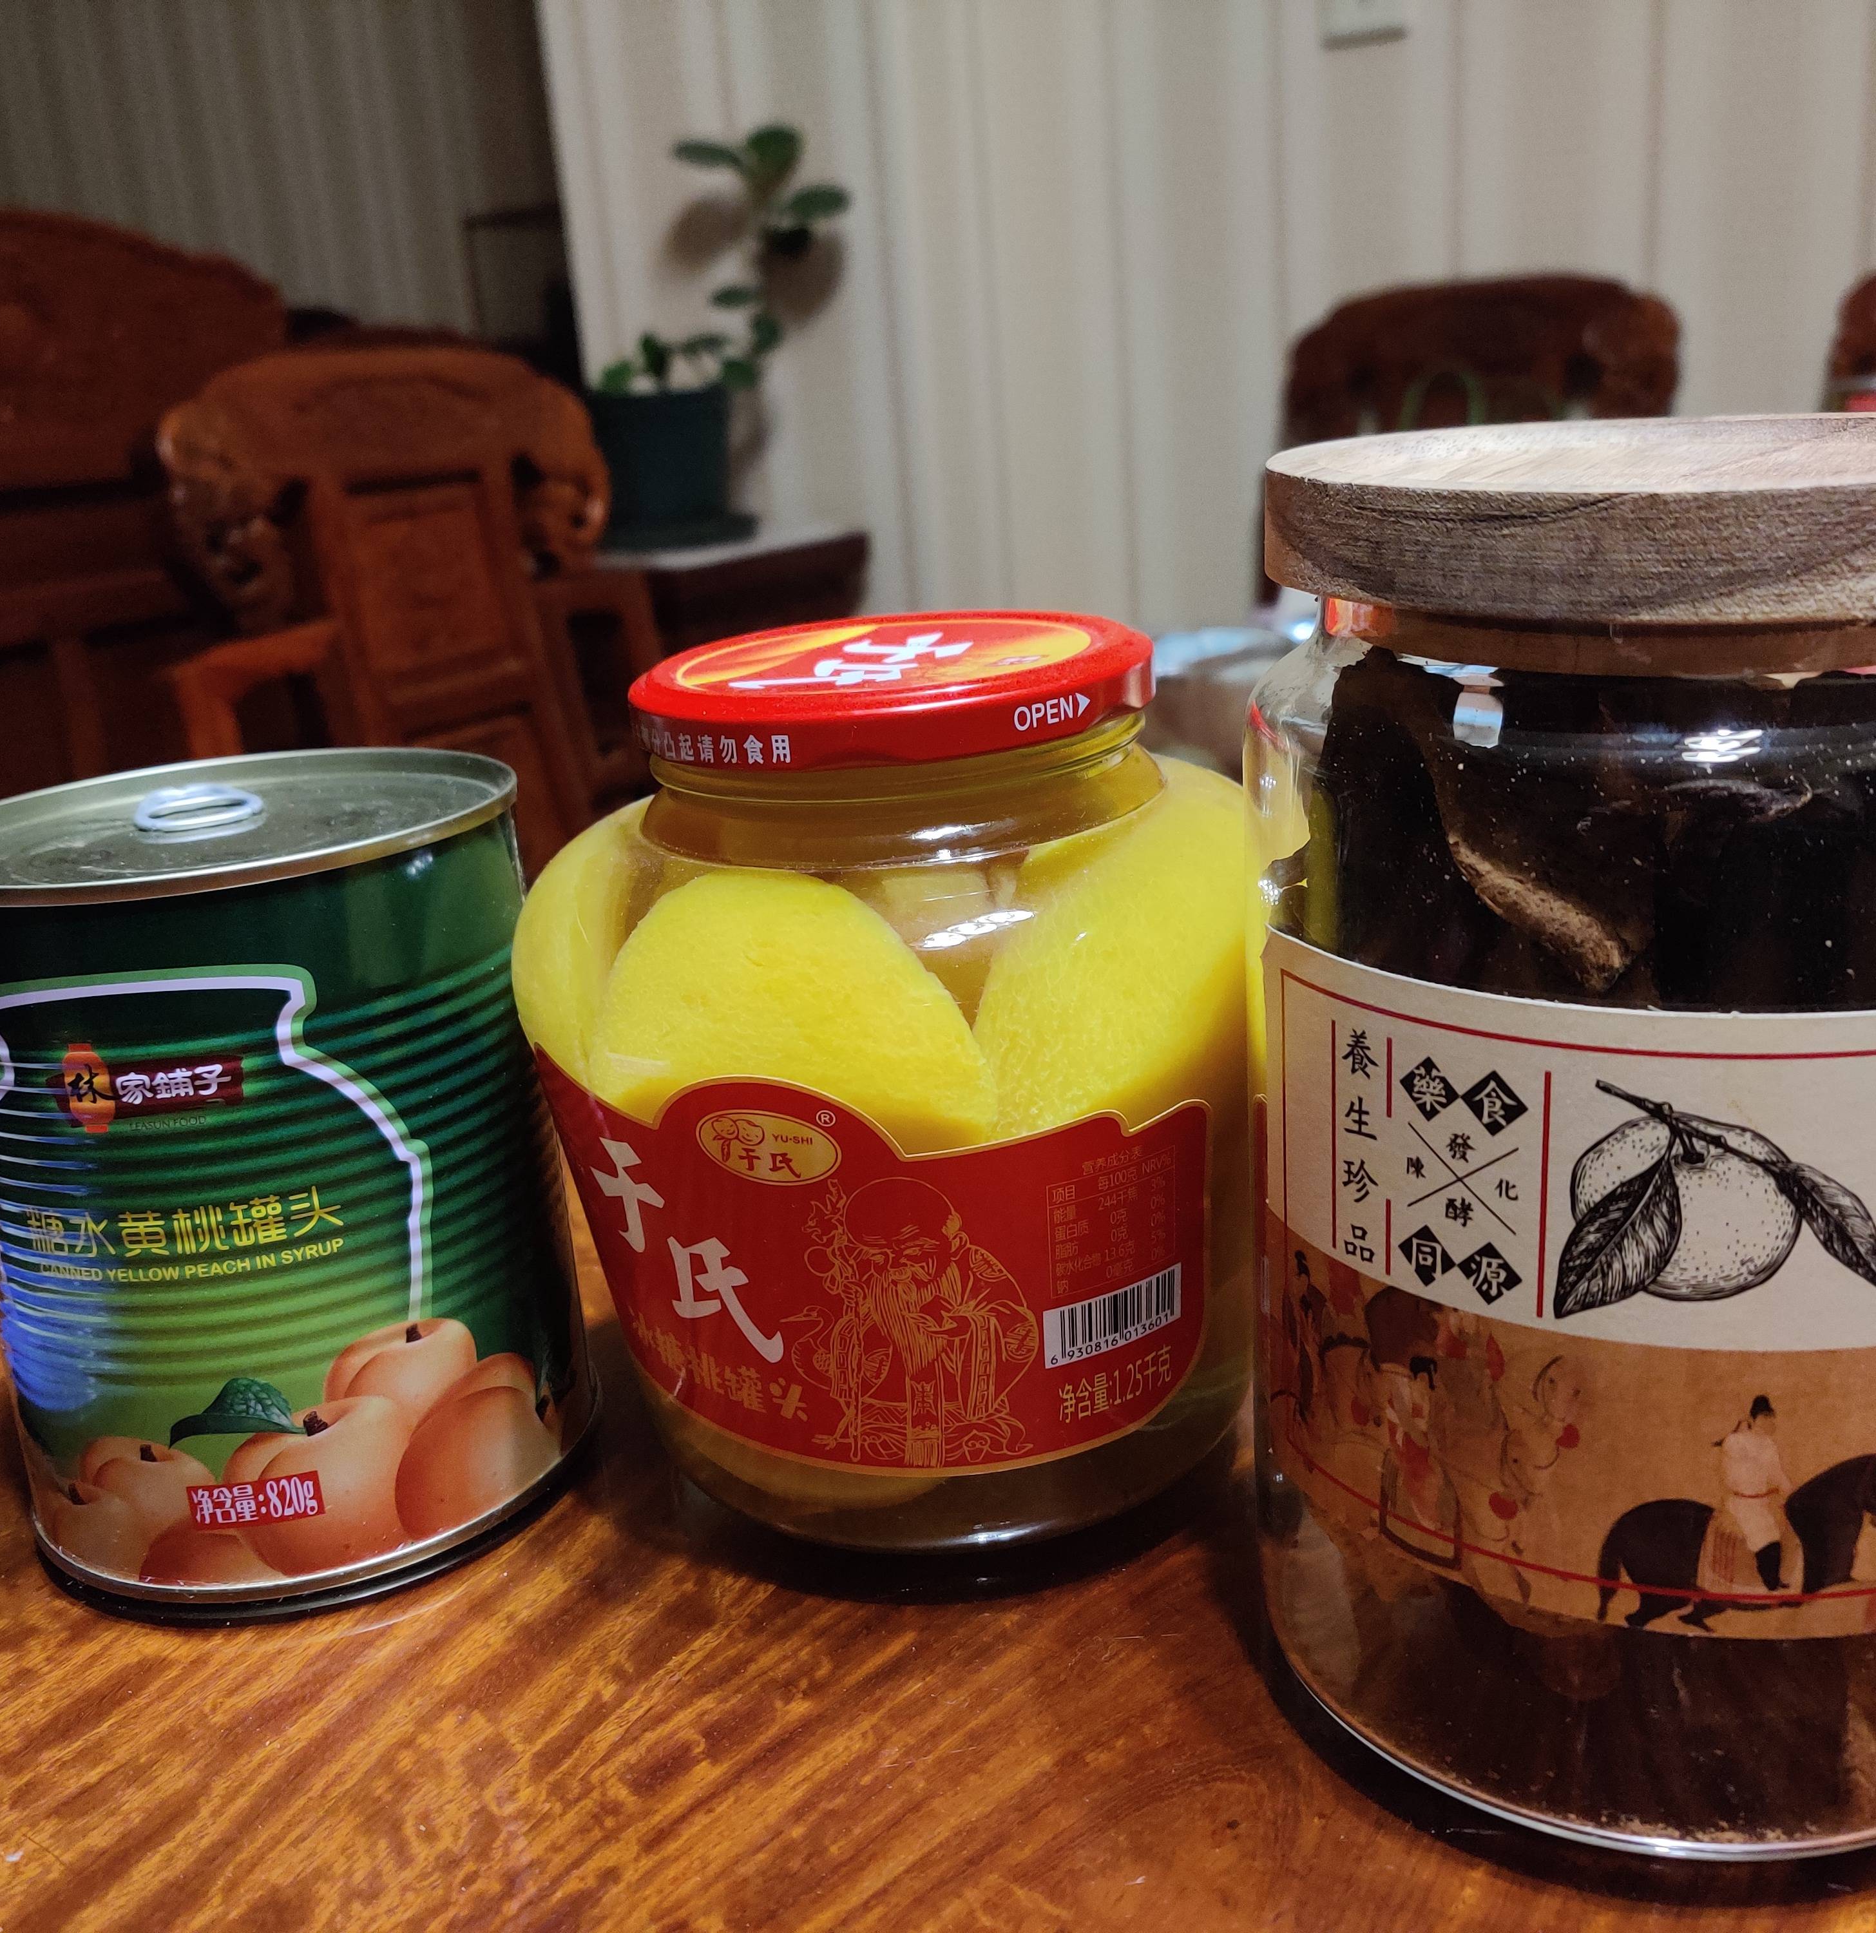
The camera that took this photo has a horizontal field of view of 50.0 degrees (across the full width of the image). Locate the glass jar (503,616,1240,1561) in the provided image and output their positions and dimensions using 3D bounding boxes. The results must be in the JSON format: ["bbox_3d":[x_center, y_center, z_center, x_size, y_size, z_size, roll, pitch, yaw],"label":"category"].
[{"bbox_3d":[-0.003,0.013,0.356,0.137,0.139,0.137,-4,17,1],"label":"glass jar"}]

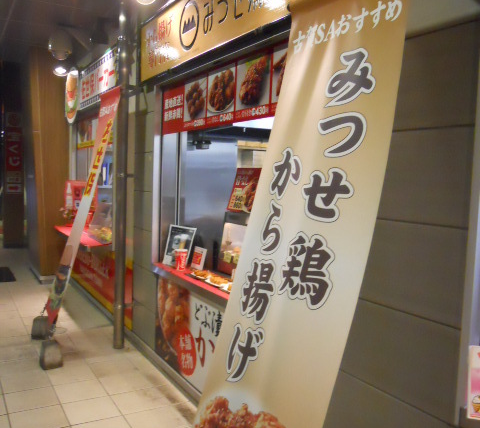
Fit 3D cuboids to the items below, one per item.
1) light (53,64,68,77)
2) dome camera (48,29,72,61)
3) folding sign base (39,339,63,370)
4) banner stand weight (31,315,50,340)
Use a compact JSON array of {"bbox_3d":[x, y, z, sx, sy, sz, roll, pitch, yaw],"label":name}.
[{"bbox_3d":[-1.957,-1.573,5.655,0.155,0.120,0.155,-1,5,-29],"label":"light"},{"bbox_3d":[-1.869,-1.768,5.400,0.235,0.300,0.235,-1,5,-29],"label":"dome camera"},{"bbox_3d":[-1.371,1.027,3.792,0.145,0.166,0.140,-1,5,-29],"label":"folding sign base"},{"bbox_3d":[-1.705,0.968,4.439,0.140,0.170,0.140,-1,5,-29],"label":"banner stand weight"}]

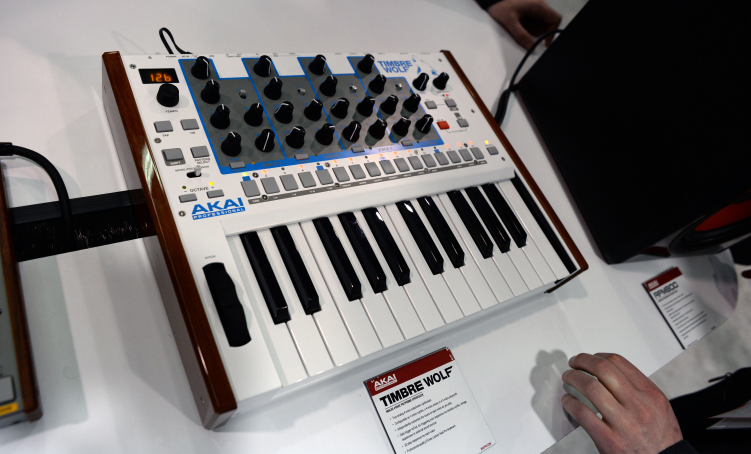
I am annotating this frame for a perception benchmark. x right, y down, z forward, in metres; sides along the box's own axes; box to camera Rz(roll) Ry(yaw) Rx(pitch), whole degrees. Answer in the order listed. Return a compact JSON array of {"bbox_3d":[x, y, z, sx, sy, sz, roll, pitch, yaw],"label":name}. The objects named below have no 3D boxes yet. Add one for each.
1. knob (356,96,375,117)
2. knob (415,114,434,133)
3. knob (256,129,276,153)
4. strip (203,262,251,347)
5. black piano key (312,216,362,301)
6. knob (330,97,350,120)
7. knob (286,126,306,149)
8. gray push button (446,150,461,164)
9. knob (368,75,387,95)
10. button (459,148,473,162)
[{"bbox_3d":[-0.009,-0.133,0.547,0.018,0.016,0.018,-9,64,-30],"label":"knob"},{"bbox_3d":[0.058,-0.118,0.569,0.017,0.017,0.017,30,50,-6],"label":"knob"},{"bbox_3d":[-0.105,-0.083,0.479,0.018,0.016,0.018,-13,66,-32],"label":"knob"},{"bbox_3d":[-0.110,0.055,0.373,0.016,0.011,0.070,-13,65,-33],"label":"strip"},{"bbox_3d":[-0.032,0.026,0.447,0.014,0.011,0.085,-13,65,-33],"label":"black piano key"},{"bbox_3d":[-0.035,-0.124,0.517,0.018,0.016,0.018,-13,67,-32],"label":"knob"},{"bbox_3d":[-0.078,-0.090,0.497,0.018,0.016,0.018,-13,66,-32],"label":"knob"},{"bbox_3d":[0.089,-0.079,0.568,0.012,0.003,0.015,-13,65,-33],"label":"gray push button"},{"bbox_3d":[0.003,-0.165,0.574,0.018,0.016,0.018,-5,62,-29],"label":"knob"},{"bbox_3d":[0.104,-0.083,0.578,0.012,0.003,0.015,-13,65,-33],"label":"button"}]

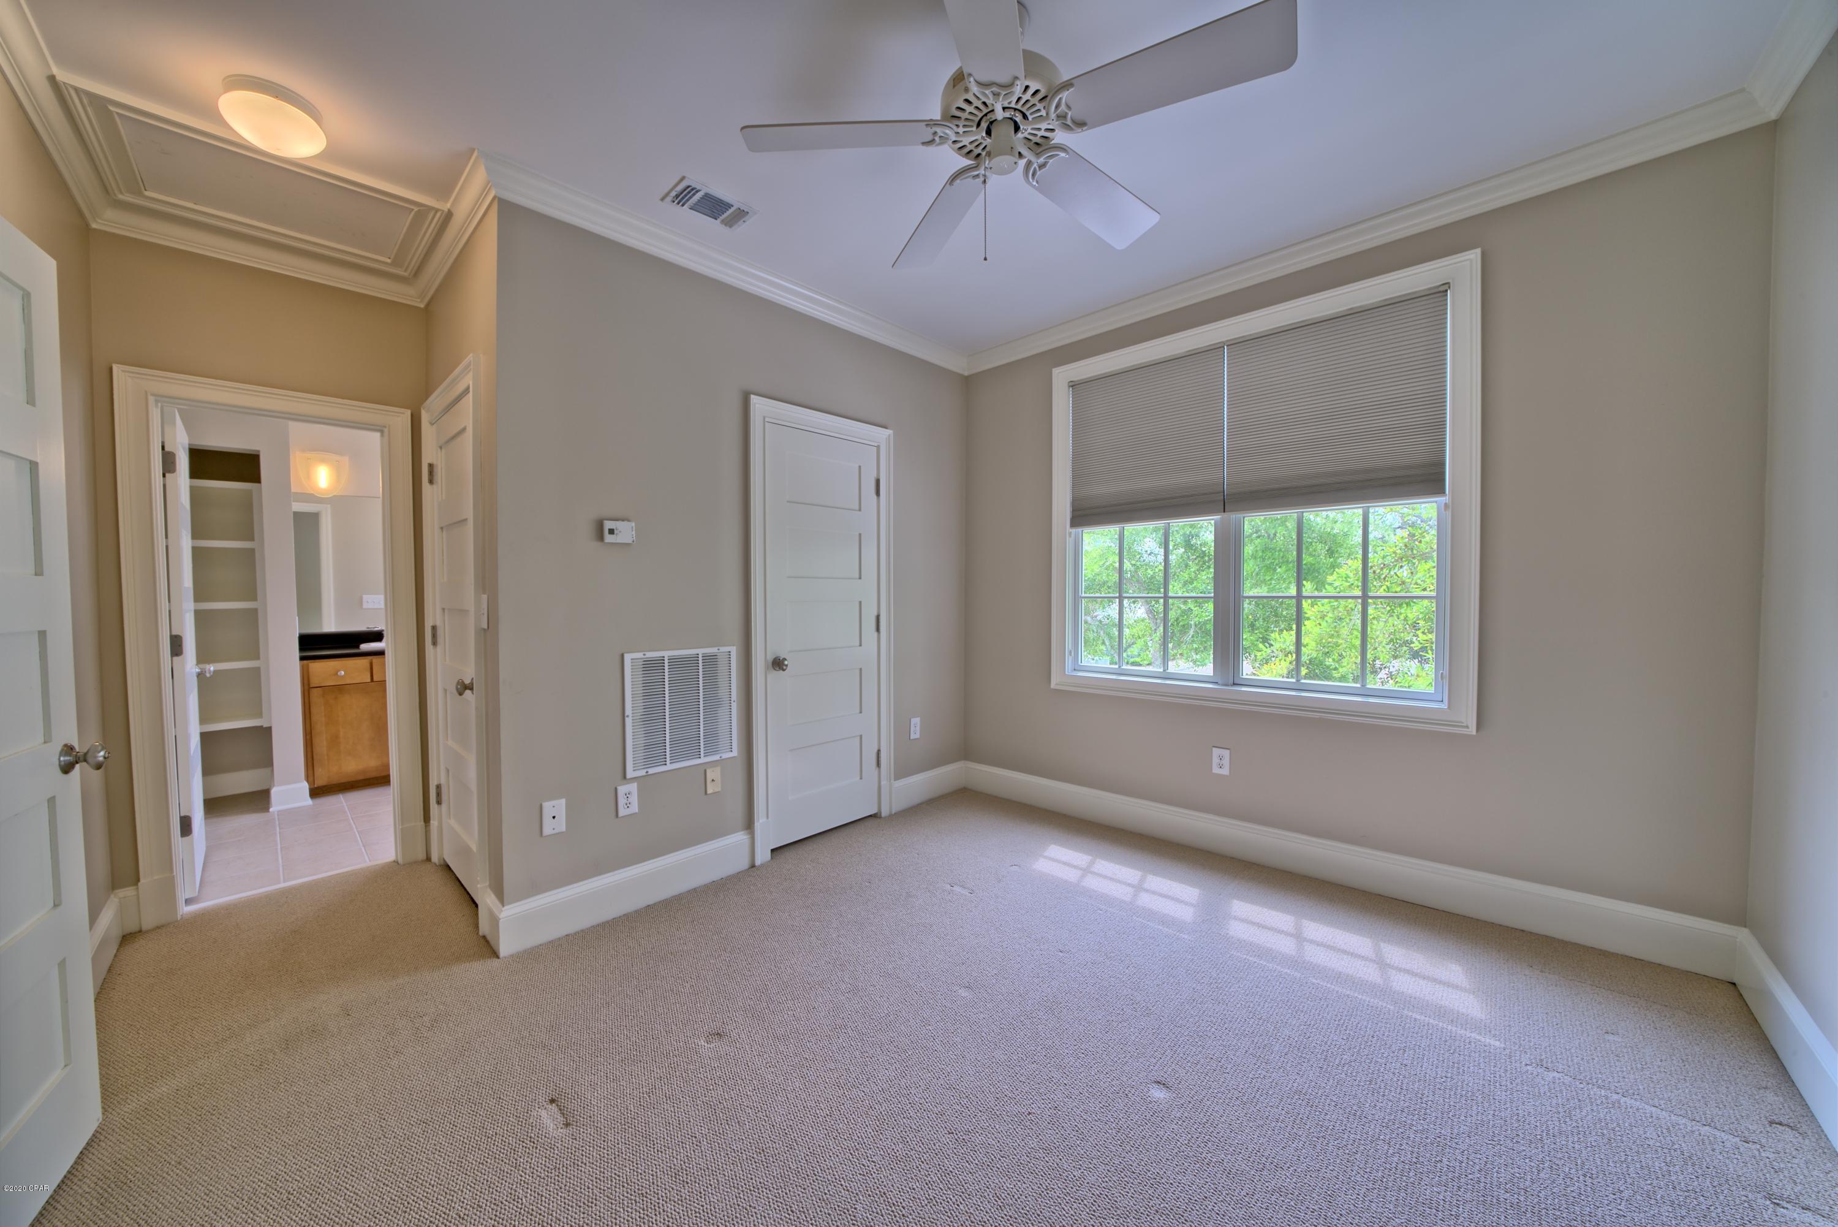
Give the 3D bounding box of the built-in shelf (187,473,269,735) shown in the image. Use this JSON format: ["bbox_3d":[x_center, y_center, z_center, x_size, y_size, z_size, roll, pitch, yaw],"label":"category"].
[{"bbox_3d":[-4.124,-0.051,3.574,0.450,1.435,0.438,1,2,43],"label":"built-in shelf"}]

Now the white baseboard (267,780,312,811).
[{"bbox_3d":[-3.733,1.086,3.648,0.030,0.149,0.171,1,2,43],"label":"white baseboard"}]

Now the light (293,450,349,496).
[{"bbox_3d":[-4.033,-0.932,4.140,0.130,0.286,0.253,1,2,43],"label":"light"}]

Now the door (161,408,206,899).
[{"bbox_3d":[-3.282,0.159,2.751,0.716,2.013,0.035,1,2,43],"label":"door"}]

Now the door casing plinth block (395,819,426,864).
[{"bbox_3d":[-2.386,1.075,2.885,0.030,0.199,0.102,1,2,43],"label":"door casing plinth block"}]

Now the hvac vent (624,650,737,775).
[{"bbox_3d":[-0.989,0.405,2.590,0.025,0.498,0.488,1,2,43],"label":"hvac vent"}]

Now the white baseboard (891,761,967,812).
[{"bbox_3d":[0.081,1.050,3.725,0.020,0.172,0.691,1,2,43],"label":"white baseboard"}]

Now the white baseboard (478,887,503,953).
[{"bbox_3d":[-1.526,1.102,2.196,0.249,0.177,0.022,1,2,43],"label":"white baseboard"}]

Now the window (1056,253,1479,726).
[{"bbox_3d":[1.445,-0.458,2.927,1.796,1.799,0.100,1,2,43],"label":"window"}]

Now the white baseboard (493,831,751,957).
[{"bbox_3d":[-1.110,1.094,2.476,0.020,0.172,0.992,1,2,43],"label":"white baseboard"}]

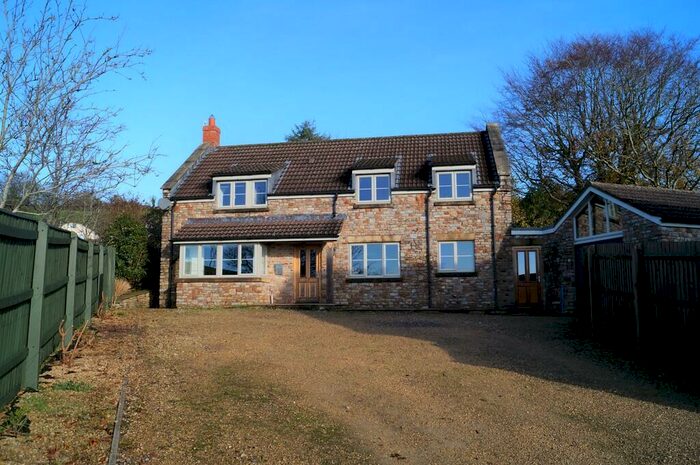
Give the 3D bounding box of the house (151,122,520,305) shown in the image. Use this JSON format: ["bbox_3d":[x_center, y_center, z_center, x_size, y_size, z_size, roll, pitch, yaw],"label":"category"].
[{"bbox_3d":[-0.360,-1.205,21.753,13.050,8.500,7.850,-1,-5,11],"label":"house"}]

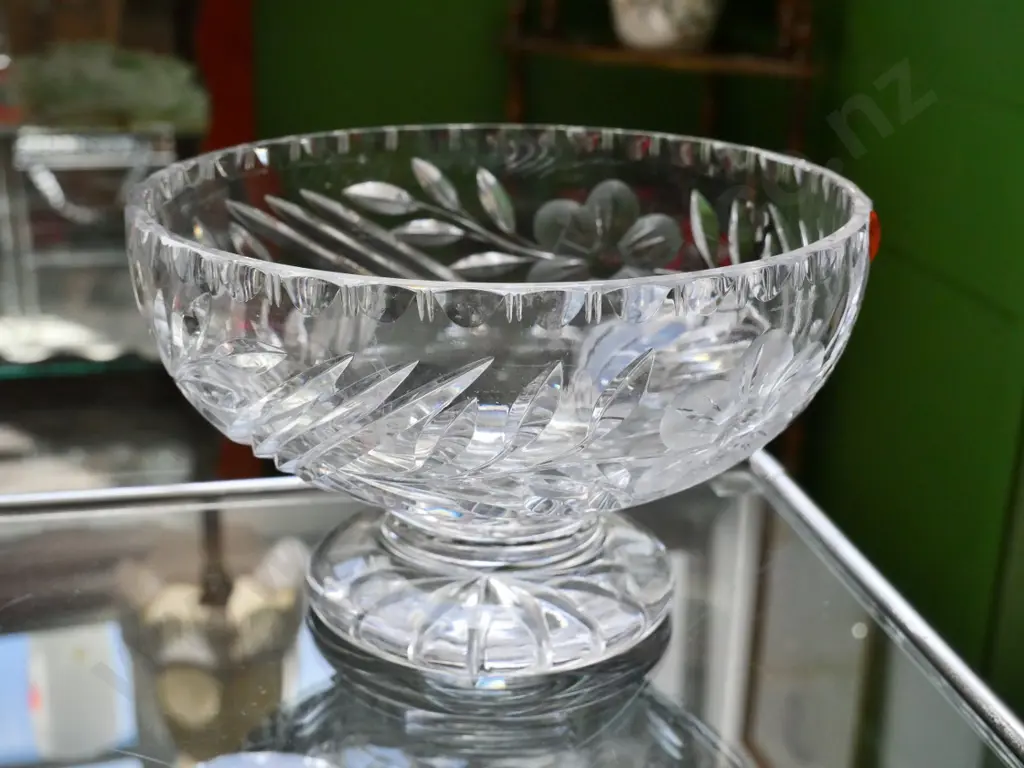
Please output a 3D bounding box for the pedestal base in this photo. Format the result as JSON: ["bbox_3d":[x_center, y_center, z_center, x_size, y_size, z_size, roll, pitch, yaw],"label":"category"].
[{"bbox_3d":[-0.007,0.049,0.425,0.115,0.029,0.115,1,21,0],"label":"pedestal base"}]

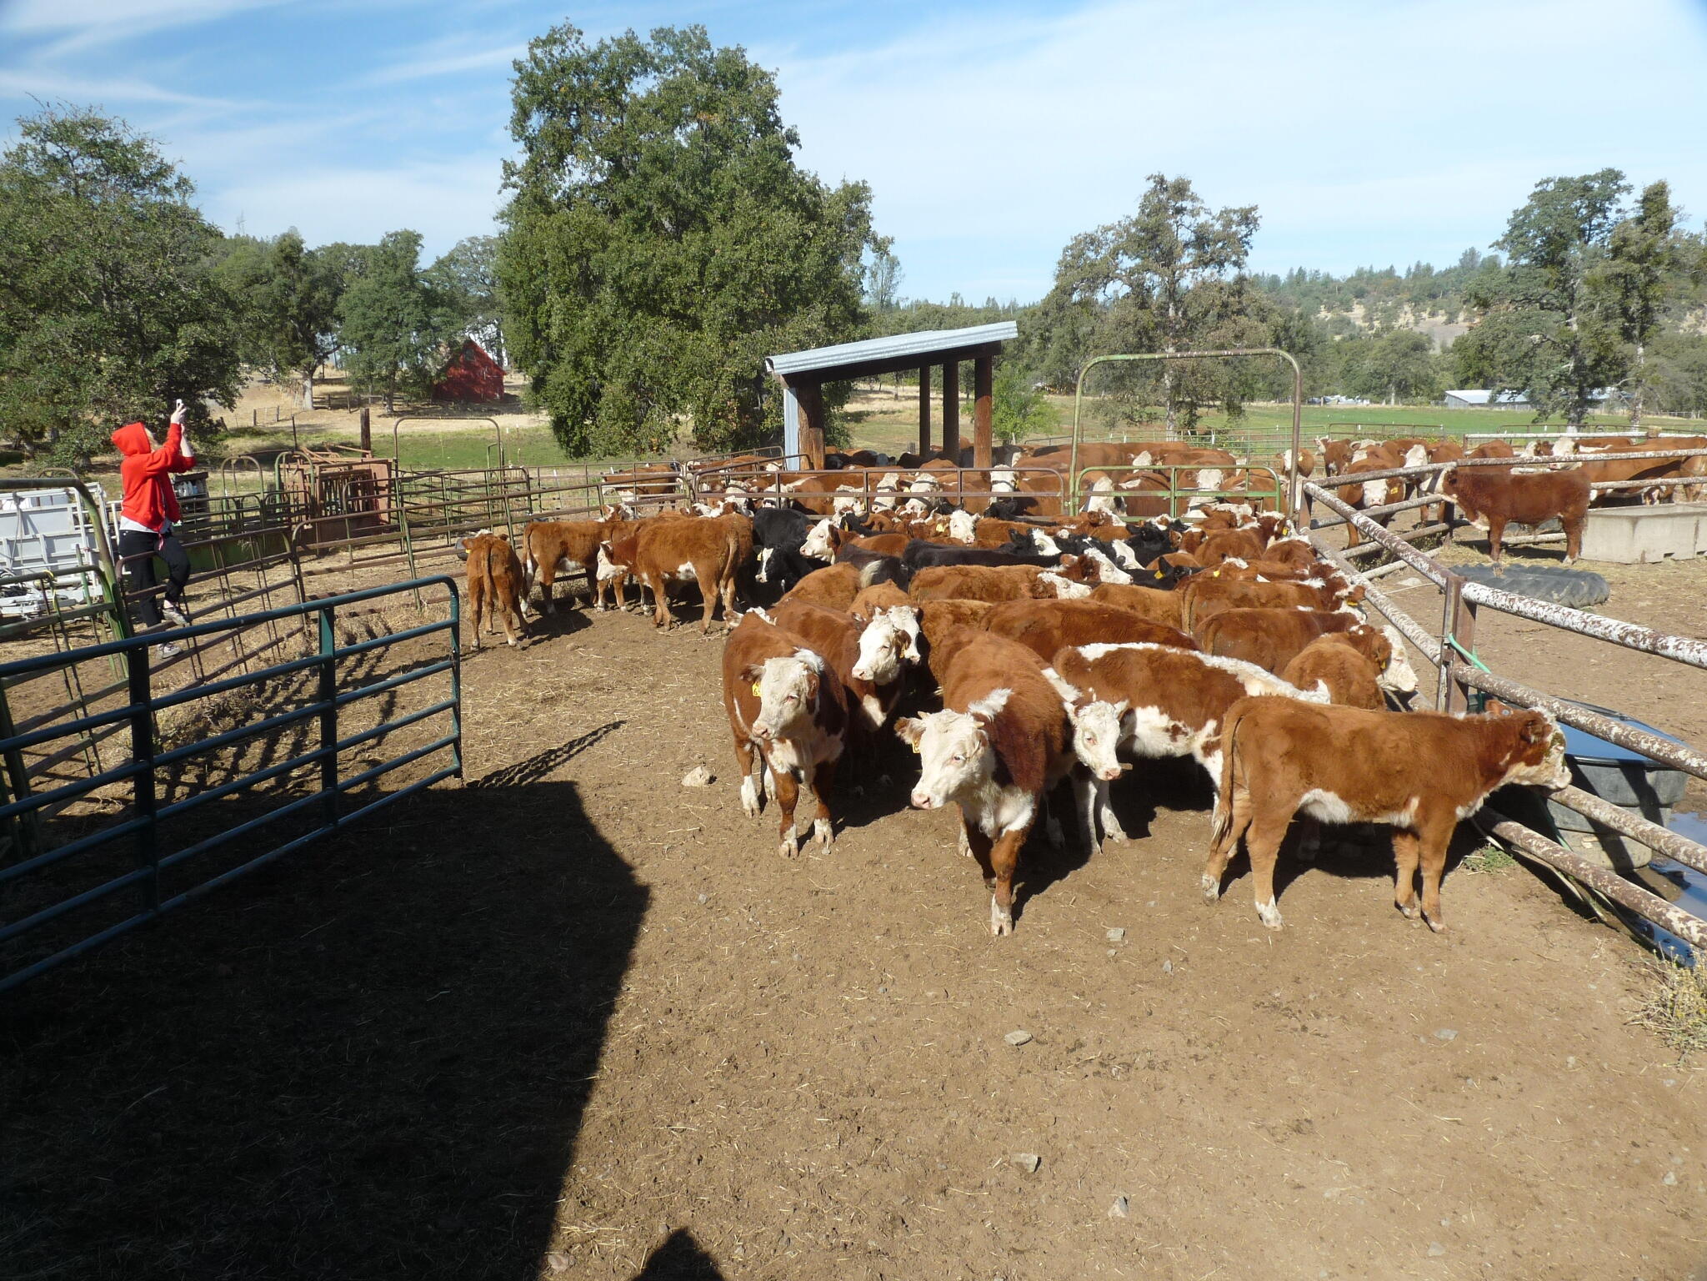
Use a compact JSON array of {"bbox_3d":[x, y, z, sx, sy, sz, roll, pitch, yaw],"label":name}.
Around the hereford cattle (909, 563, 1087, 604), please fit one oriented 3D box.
[{"bbox_3d":[1.200,-0.047,10.647,1.600,1.120,0.500,0,11,-2],"label":"hereford cattle"}]

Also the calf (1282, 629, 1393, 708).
[{"bbox_3d":[3.270,0.443,8.884,0.550,1.050,1.550,5,12,26],"label":"calf"}]

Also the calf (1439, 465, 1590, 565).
[{"bbox_3d":[9.030,-1.719,18.200,1.900,1.250,0.600,4,12,18],"label":"calf"}]

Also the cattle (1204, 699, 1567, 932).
[{"bbox_3d":[2.620,0.848,6.620,1.660,1.090,0.460,1,11,7],"label":"cattle"}]

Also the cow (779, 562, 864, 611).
[{"bbox_3d":[-0.330,-0.008,10.502,0.500,1.100,1.550,5,12,24],"label":"cow"}]

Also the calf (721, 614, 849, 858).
[{"bbox_3d":[-0.450,0.547,8.141,0.500,1.120,1.650,-3,11,-16],"label":"calf"}]

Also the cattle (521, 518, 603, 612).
[{"bbox_3d":[-2.850,-0.870,14.868,1.600,1.080,0.480,-6,13,-29],"label":"cattle"}]

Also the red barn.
[{"bbox_3d":[-33.791,-23.650,116.940,6.800,6.200,8.500,-2,12,-12],"label":"red barn"}]

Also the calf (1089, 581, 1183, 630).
[{"bbox_3d":[2.550,0.061,10.261,1.600,1.060,0.500,1,11,5],"label":"calf"}]

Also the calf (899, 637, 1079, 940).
[{"bbox_3d":[0.720,0.685,7.200,0.800,1.170,1.750,0,11,-2],"label":"calf"}]

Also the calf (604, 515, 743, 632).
[{"bbox_3d":[-1.880,-0.738,13.800,1.500,1.180,0.520,6,13,28],"label":"calf"}]

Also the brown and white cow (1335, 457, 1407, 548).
[{"bbox_3d":[8.200,-2.092,20.974,0.700,1.330,2.000,3,11,14],"label":"brown and white cow"}]

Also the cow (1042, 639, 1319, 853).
[{"bbox_3d":[1.980,0.631,7.500,1.750,1.150,0.520,3,12,12],"label":"cow"}]

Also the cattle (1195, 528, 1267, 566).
[{"bbox_3d":[4.470,-0.794,15.418,0.500,1.070,1.620,8,13,36],"label":"cattle"}]

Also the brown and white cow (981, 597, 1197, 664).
[{"bbox_3d":[1.730,0.362,8.750,1.750,1.150,0.520,6,13,29],"label":"brown and white cow"}]

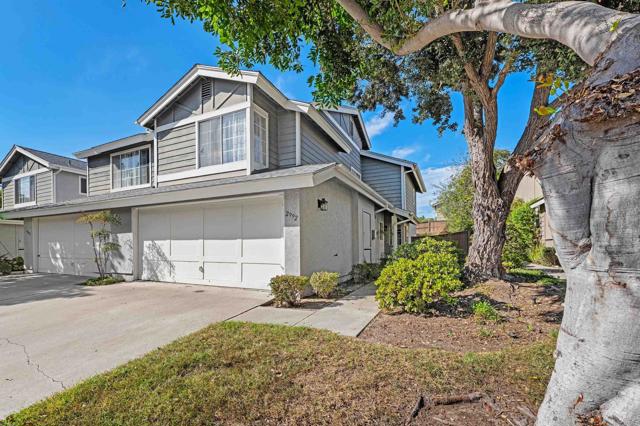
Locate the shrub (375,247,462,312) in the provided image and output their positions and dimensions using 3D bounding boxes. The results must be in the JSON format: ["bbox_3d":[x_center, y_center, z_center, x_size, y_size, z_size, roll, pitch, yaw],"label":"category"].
[{"bbox_3d":[1.743,1.194,4.400,1.430,1.000,1.280,0,-5,0],"label":"shrub"}]

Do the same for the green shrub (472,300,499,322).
[{"bbox_3d":[2.209,1.307,3.300,0.340,0.280,0.320,0,-5,0],"label":"green shrub"}]

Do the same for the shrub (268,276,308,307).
[{"bbox_3d":[-0.564,1.387,4.450,0.700,0.560,0.640,0,-5,0],"label":"shrub"}]

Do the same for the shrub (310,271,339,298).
[{"bbox_3d":[0.089,1.409,4.900,0.550,0.530,0.520,0,-5,0],"label":"shrub"}]

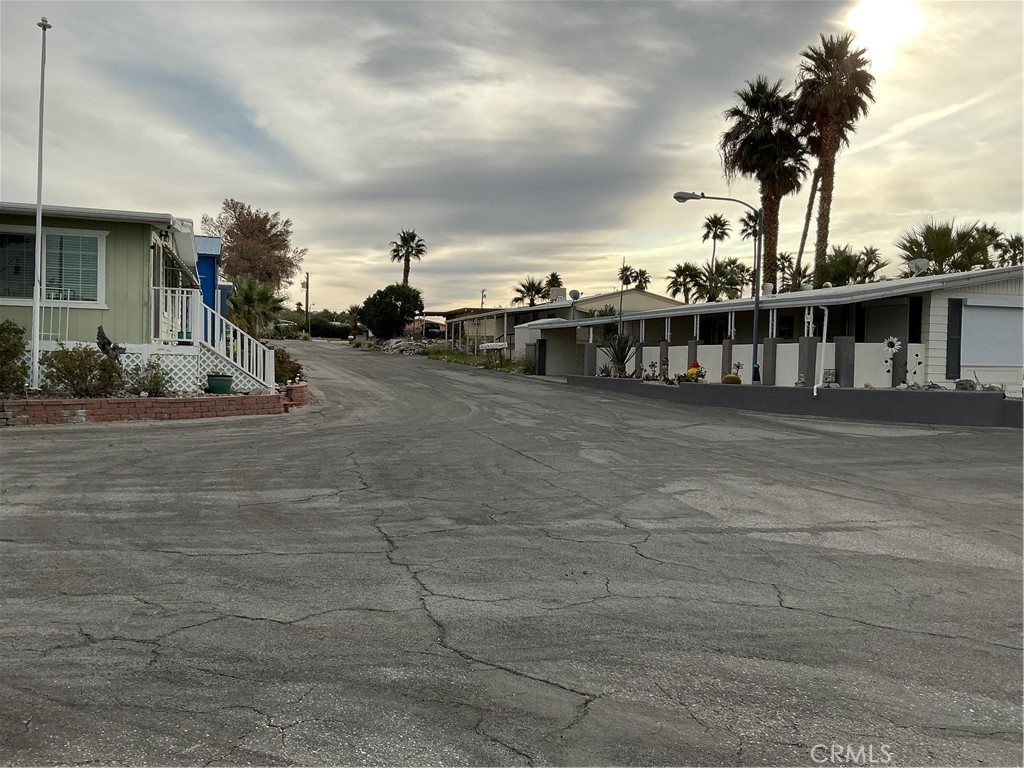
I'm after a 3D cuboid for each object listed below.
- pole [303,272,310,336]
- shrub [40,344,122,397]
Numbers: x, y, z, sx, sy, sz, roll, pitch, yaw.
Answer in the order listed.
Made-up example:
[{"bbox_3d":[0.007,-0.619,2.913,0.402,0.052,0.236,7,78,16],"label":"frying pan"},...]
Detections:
[{"bbox_3d":[-27.232,-10.210,110.150,0.900,9.200,0.500,1,2,0],"label":"pole"},{"bbox_3d":[-7.432,-0.233,14.300,1.400,0.898,1.250,1,2,0],"label":"shrub"}]

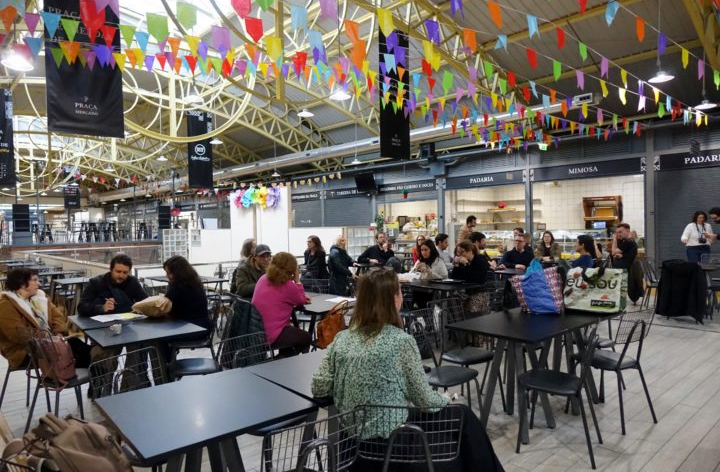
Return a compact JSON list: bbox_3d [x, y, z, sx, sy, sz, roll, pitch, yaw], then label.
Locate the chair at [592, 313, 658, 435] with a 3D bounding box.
[{"bbox_3d":[1.919,0.971,3.659,0.460,0.840,0.510,-2,2,-27],"label":"chair"}]

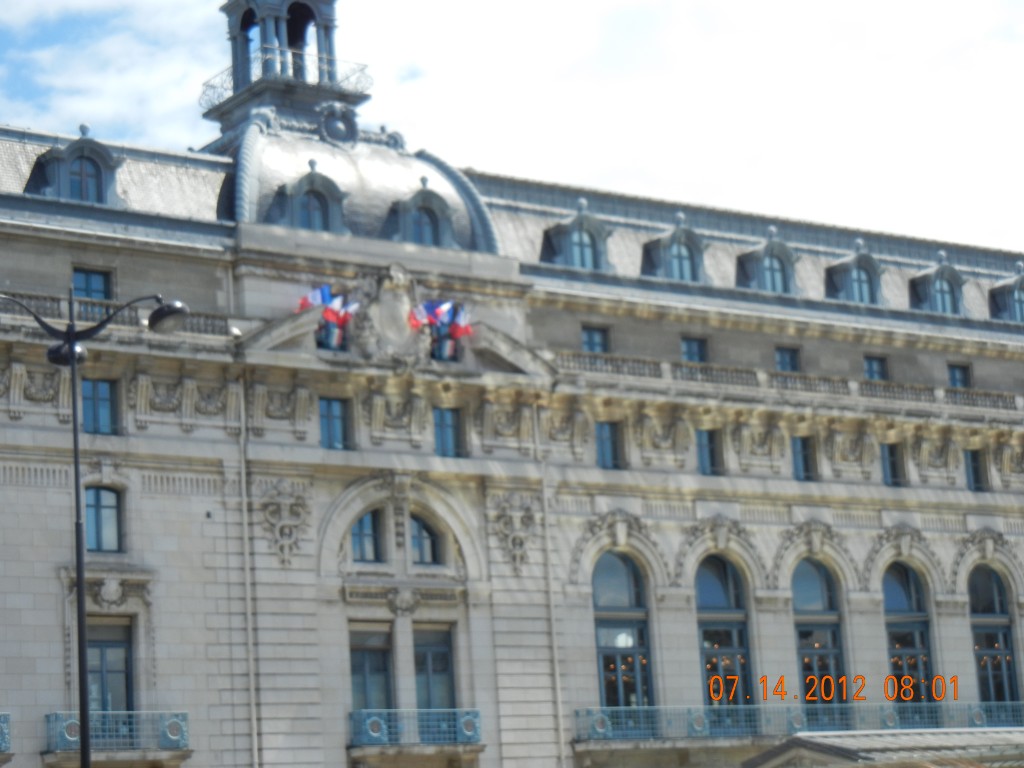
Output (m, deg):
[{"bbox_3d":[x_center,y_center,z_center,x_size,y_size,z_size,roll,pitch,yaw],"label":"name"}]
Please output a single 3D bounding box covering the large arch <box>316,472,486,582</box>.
[{"bbox_3d":[-3.391,4.452,70.496,6.100,3.288,0.520,5,-14,-34],"label":"large arch"}]

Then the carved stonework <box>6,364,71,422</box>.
[{"bbox_3d":[-14.562,0.244,70.486,1.900,1.670,0.550,5,-16,-34],"label":"carved stonework"}]

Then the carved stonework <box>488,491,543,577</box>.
[{"bbox_3d":[0.140,4.763,72.681,1.800,2.709,0.260,5,-14,-34],"label":"carved stonework"}]

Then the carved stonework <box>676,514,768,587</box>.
[{"bbox_3d":[6.802,5.543,74.819,3.800,2.450,0.450,5,-15,-34],"label":"carved stonework"}]

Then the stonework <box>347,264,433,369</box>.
[{"bbox_3d":[-3.692,-2.050,68.940,2.750,3.200,0.900,5,-15,-34],"label":"stonework"}]

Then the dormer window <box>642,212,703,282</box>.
[{"bbox_3d":[5.713,-4.795,82.223,2.420,2.574,1.496,5,-15,-35],"label":"dormer window"}]

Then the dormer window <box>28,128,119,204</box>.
[{"bbox_3d":[-14.327,-6.988,74.753,2.450,2.780,1.400,5,-16,-34],"label":"dormer window"}]

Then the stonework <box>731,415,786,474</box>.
[{"bbox_3d":[8.668,2.125,79.150,1.900,2.108,0.550,5,-14,-34],"label":"stonework"}]

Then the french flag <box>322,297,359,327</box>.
[{"bbox_3d":[-5.078,-2.148,67.479,1.233,0.913,0.400,5,-15,-34],"label":"french flag"}]

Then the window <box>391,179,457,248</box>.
[{"bbox_3d":[-3.399,-6.014,82.271,2.350,2.680,1.400,5,-16,-34],"label":"window"}]

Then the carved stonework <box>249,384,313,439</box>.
[{"bbox_3d":[-7.618,0.877,75.260,2.100,1.700,0.550,5,-16,-34],"label":"carved stonework"}]

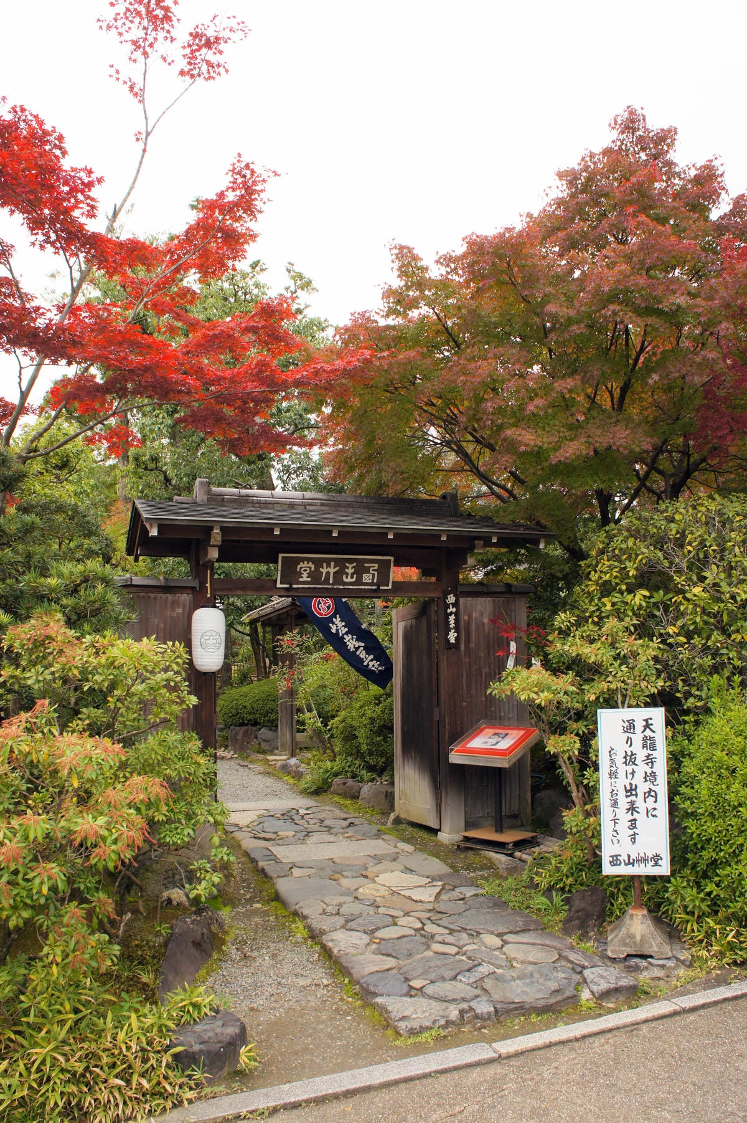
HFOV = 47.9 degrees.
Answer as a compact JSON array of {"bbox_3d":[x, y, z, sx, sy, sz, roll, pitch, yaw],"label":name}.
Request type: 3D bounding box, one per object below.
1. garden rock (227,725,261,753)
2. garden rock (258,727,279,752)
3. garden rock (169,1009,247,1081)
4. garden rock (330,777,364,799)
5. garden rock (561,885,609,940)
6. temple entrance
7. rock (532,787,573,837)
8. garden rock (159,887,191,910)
[{"bbox_3d":[-1.832,2.509,11.897,0.440,0.370,0.300,-1,-5,0],"label":"garden rock"},{"bbox_3d":[-1.449,2.543,12.026,0.380,0.320,0.280,-1,-5,0],"label":"garden rock"},{"bbox_3d":[-0.669,1.902,3.339,0.300,0.150,0.270,1,-5,-20],"label":"garden rock"},{"bbox_3d":[-0.263,2.310,8.597,0.330,0.200,0.240,-2,-5,15],"label":"garden rock"},{"bbox_3d":[1.170,1.950,4.673,0.230,0.260,0.210,-1,-5,0],"label":"garden rock"},{"bbox_3d":[-0.194,0.807,6.555,3.440,2.830,1.520,1,-5,-23],"label":"temple entrance"},{"bbox_3d":[1.482,2.075,6.976,0.320,0.380,0.300,-1,-5,0],"label":"rock"},{"bbox_3d":[-1.157,1.960,4.907,0.175,0.120,0.150,-1,-5,0],"label":"garden rock"}]

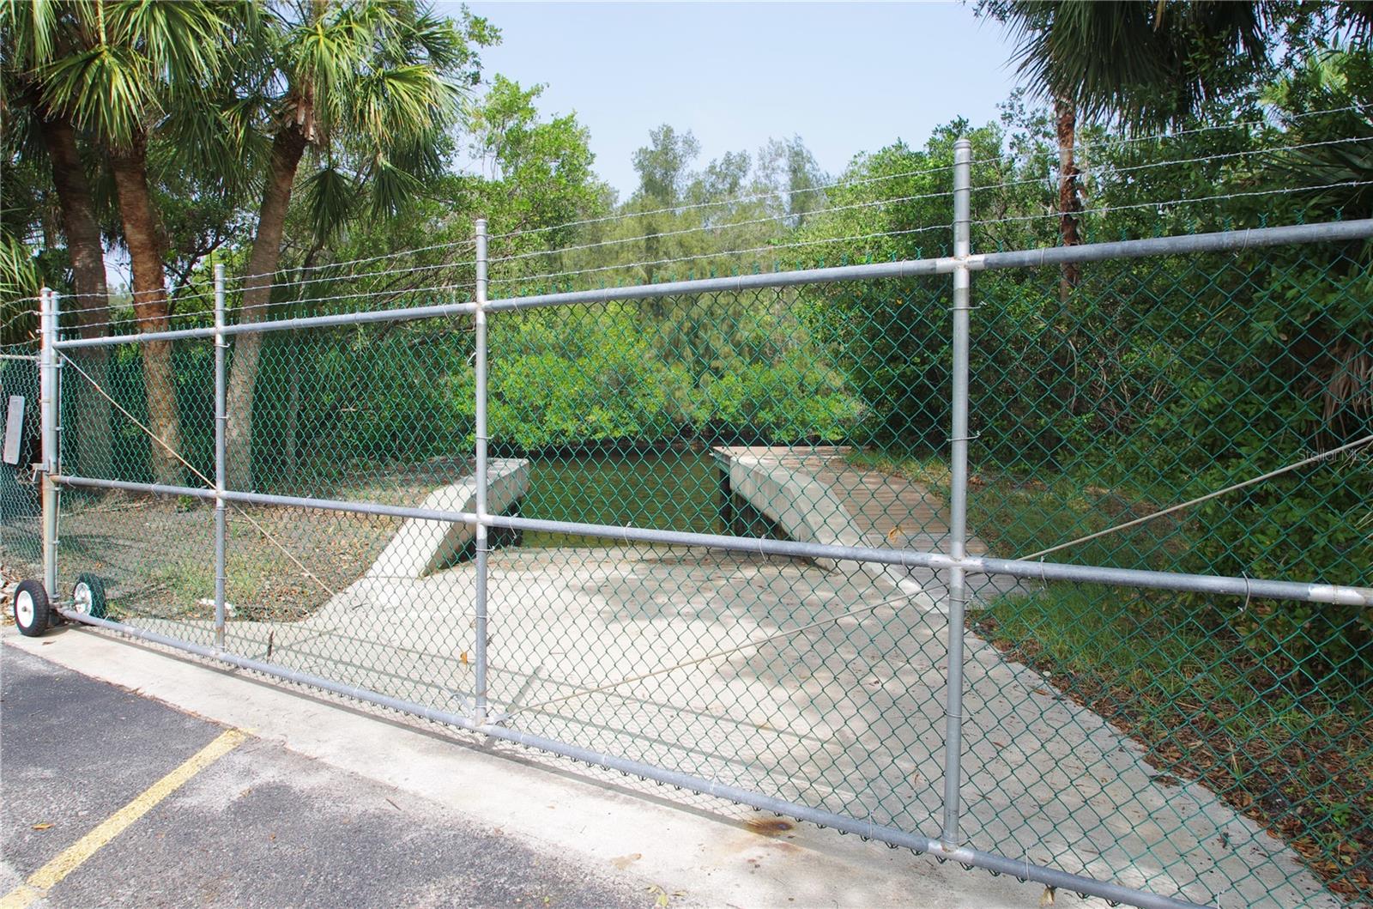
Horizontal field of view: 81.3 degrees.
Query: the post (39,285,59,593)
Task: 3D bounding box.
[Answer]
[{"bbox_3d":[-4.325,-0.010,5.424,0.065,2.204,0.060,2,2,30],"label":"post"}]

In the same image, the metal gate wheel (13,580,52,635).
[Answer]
[{"bbox_3d":[-4.227,0.995,5.158,0.366,0.366,0.068,2,2,30],"label":"metal gate wheel"}]

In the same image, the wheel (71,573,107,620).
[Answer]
[{"bbox_3d":[-4.064,0.990,5.436,0.366,0.366,0.068,2,2,30],"label":"wheel"}]

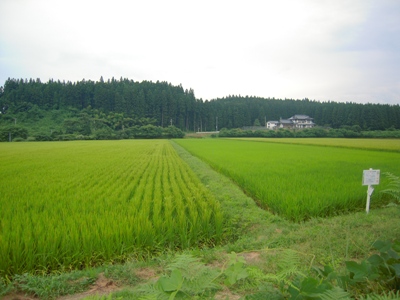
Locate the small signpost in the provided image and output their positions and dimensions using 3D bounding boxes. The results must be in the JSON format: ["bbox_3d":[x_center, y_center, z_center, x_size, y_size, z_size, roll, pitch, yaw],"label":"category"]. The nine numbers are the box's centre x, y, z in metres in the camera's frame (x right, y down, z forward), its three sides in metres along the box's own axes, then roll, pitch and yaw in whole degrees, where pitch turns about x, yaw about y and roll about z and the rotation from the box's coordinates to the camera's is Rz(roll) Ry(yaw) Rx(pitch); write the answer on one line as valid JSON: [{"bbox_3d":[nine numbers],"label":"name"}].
[{"bbox_3d":[4.427,1.062,8.400,0.550,1.170,0.090,2,2,-20],"label":"small signpost"}]

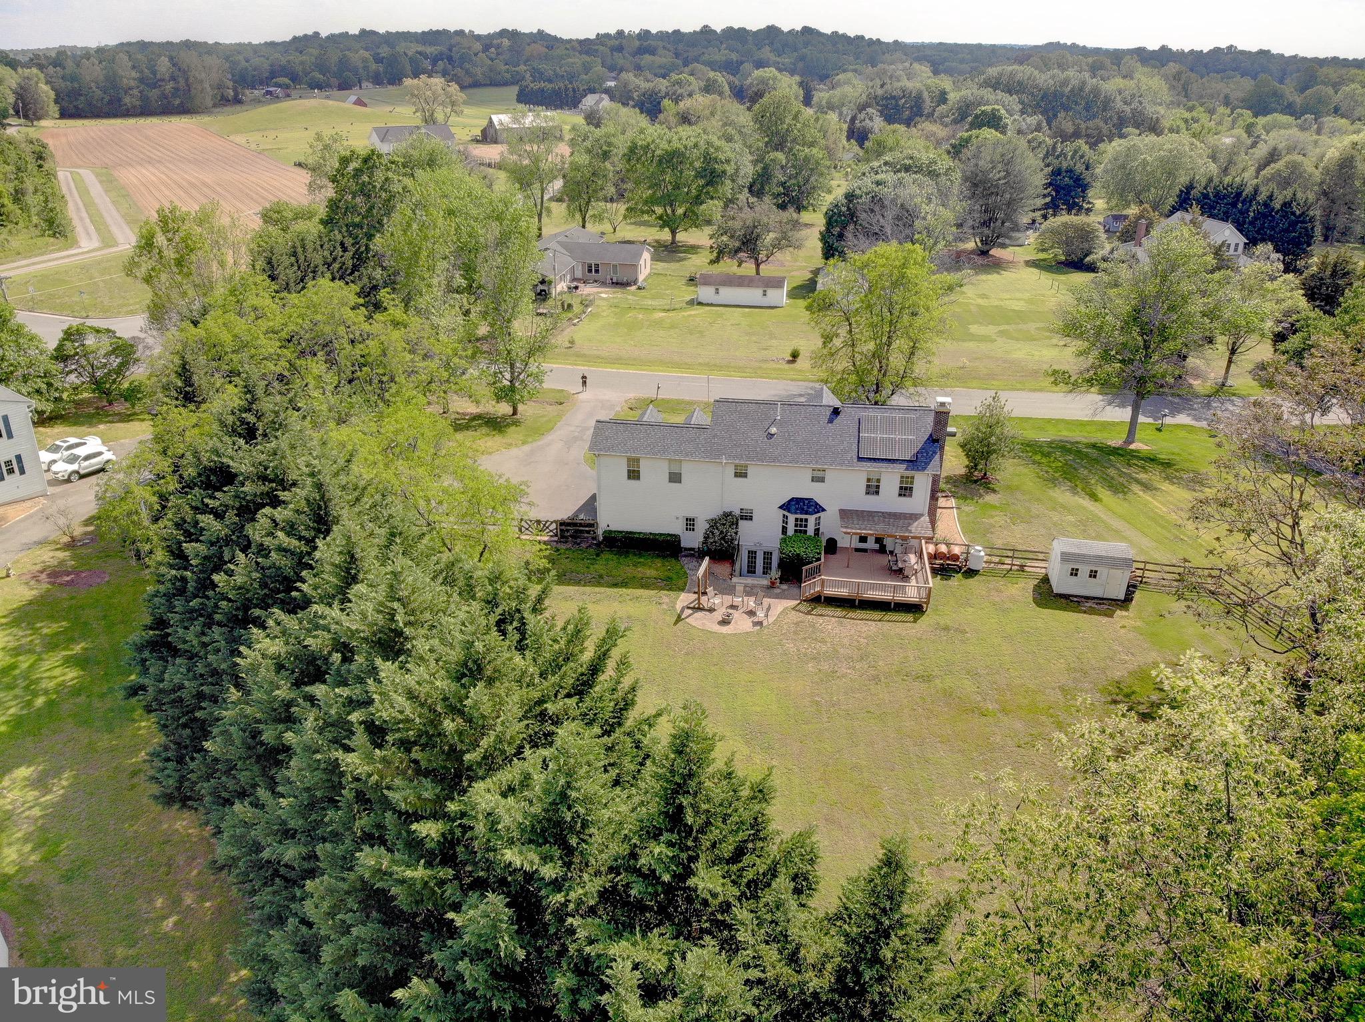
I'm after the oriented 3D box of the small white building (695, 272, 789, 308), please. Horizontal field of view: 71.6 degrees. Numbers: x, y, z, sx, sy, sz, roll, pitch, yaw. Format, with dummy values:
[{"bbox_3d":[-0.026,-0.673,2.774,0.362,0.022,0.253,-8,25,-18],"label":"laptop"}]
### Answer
[{"bbox_3d":[6.820,-25.160,106.500,9.900,3.250,4.000,3,27,6],"label":"small white building"}]

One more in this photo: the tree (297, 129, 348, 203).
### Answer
[{"bbox_3d":[-65.490,-61.430,172.700,9.310,15.300,8.850,0,26,0],"label":"tree"}]

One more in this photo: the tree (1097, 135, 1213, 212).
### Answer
[{"bbox_3d":[79.970,-56.860,159.770,19.750,12.810,19.750,0,26,0],"label":"tree"}]

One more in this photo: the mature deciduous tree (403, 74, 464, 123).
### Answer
[{"bbox_3d":[-90.810,-149.540,345.000,22.120,17.840,21.020,0,26,0],"label":"mature deciduous tree"}]

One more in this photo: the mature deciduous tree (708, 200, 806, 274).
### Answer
[{"bbox_3d":[10.160,-37.180,129.190,13.210,9.930,12.550,0,26,0],"label":"mature deciduous tree"}]

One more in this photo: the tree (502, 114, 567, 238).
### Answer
[{"bbox_3d":[-21.260,-48.030,136.370,9.330,17.140,9.330,0,26,0],"label":"tree"}]

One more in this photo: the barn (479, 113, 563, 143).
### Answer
[{"bbox_3d":[-45.560,-108.780,266.160,21.000,8.100,9.600,-20,33,-35],"label":"barn"}]

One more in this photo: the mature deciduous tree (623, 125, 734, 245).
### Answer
[{"bbox_3d":[-0.520,-45.630,132.780,15.490,16.110,15.490,0,26,0],"label":"mature deciduous tree"}]

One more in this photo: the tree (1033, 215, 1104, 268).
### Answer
[{"bbox_3d":[56.380,-39.750,138.480,10.440,7.000,9.920,0,26,0],"label":"tree"}]

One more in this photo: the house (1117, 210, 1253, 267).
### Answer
[{"bbox_3d":[68.500,-36.160,129.970,15.500,7.800,12.000,-3,26,-8],"label":"house"}]

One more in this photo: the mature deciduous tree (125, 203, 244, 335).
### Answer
[{"bbox_3d":[-45.700,-21.380,87.700,11.190,14.150,11.190,0,26,0],"label":"mature deciduous tree"}]

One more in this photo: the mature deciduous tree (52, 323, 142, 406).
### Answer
[{"bbox_3d":[-49.180,-12.290,79.770,7.620,7.140,7.230,0,26,0],"label":"mature deciduous tree"}]

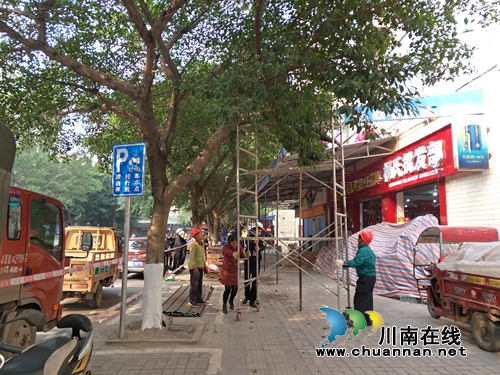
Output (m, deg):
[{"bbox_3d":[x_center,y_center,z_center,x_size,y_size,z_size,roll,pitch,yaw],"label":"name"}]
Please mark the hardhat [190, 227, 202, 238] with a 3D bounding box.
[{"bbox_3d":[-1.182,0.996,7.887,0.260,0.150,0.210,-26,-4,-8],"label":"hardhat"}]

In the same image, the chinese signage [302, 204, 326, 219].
[{"bbox_3d":[4.291,1.688,24.883,0.150,0.660,7.000,0,-7,-3],"label":"chinese signage"}]

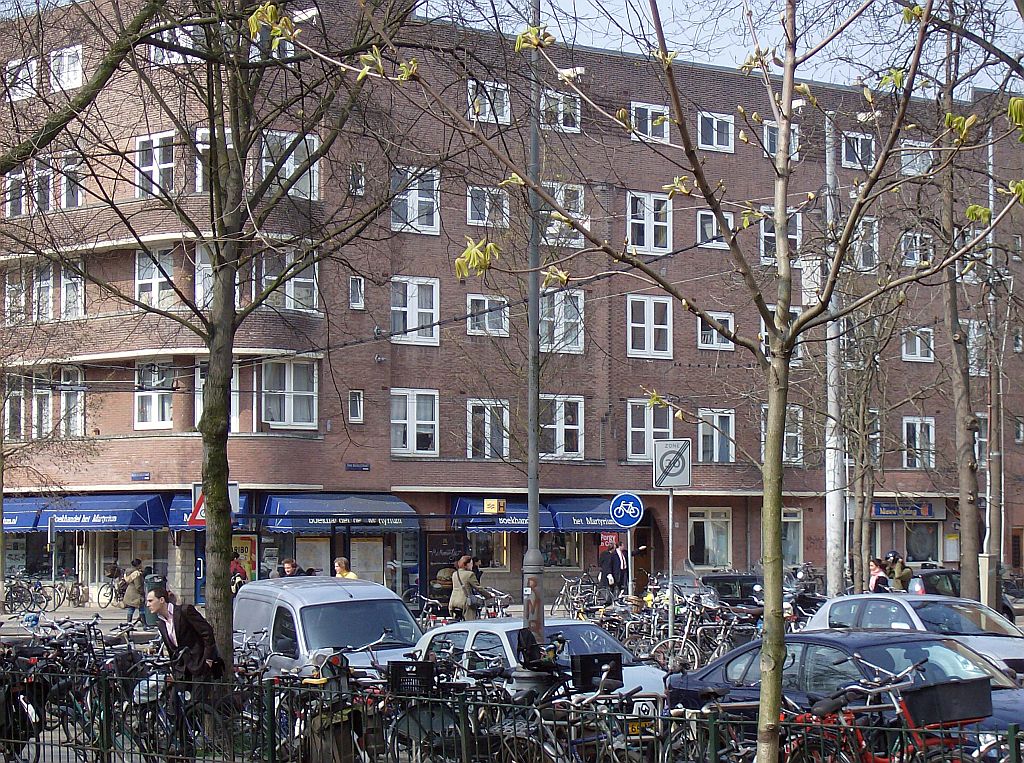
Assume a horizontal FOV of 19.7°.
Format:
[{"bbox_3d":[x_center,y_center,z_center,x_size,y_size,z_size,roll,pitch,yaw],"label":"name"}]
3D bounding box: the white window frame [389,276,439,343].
[{"bbox_3d":[-2.834,-2.010,84.250,2.059,1.946,0.150,3,-4,-42],"label":"white window frame"}]

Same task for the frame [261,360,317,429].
[{"bbox_3d":[-5.942,0.355,79.033,1.898,1.769,0.120,3,-4,-43],"label":"frame"}]

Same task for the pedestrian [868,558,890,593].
[{"bbox_3d":[7.597,4.533,61.042,0.330,1.710,0.460,1,-3,-26],"label":"pedestrian"}]

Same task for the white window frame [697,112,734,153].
[{"bbox_3d":[6.438,-7.832,92.976,1.658,1.165,0.150,3,-4,-42],"label":"white window frame"}]

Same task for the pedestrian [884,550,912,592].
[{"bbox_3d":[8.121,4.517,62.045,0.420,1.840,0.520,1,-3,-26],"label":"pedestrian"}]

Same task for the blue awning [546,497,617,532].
[{"bbox_3d":[2.095,3.977,87.832,2.875,1.031,0.900,3,-4,-42],"label":"blue awning"}]

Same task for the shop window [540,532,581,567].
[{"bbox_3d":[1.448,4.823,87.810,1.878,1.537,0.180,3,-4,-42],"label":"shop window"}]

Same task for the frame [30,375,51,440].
[{"bbox_3d":[-12.971,0.704,81.451,0.150,1.820,0.980,3,-4,-42],"label":"frame"}]

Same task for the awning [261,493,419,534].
[{"bbox_3d":[-4.516,3.507,77.853,4.350,1.020,1.080,3,-4,-42],"label":"awning"}]

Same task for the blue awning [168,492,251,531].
[{"bbox_3d":[-7.880,3.439,76.798,1.993,0.978,0.750,0,-3,2],"label":"blue awning"}]

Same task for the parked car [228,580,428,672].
[{"bbox_3d":[-1.972,3.198,34.784,1.700,1.820,4.050,1,-3,-23],"label":"parked car"}]

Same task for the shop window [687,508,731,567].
[{"bbox_3d":[5.952,4.700,88.581,1.860,1.790,0.150,3,-4,-42],"label":"shop window"}]

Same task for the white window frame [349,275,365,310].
[{"bbox_3d":[-4.138,-2.350,79.083,0.476,0.849,0.120,3,-4,-43],"label":"white window frame"}]

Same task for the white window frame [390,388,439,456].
[{"bbox_3d":[-2.839,1.193,84.087,2.027,1.910,0.150,3,-4,-42],"label":"white window frame"}]

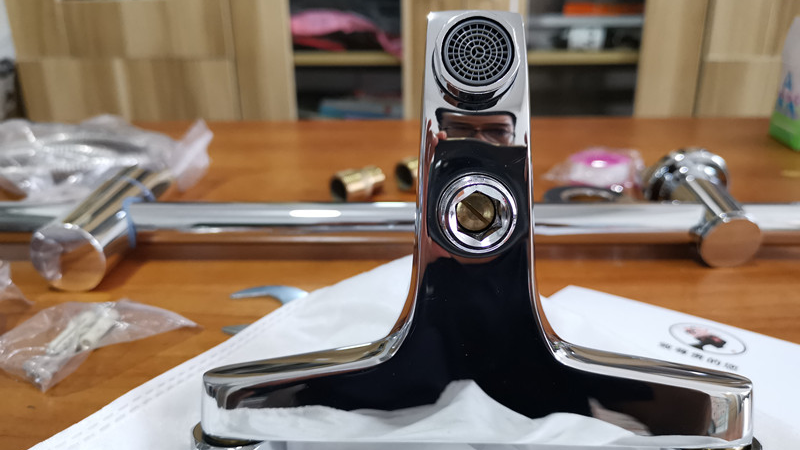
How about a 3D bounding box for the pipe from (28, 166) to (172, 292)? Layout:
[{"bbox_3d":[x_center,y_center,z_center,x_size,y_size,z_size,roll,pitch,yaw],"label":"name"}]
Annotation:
[{"bbox_3d":[-0.188,-0.002,0.403,0.042,0.042,0.119,-2,20,-3],"label":"pipe"}]

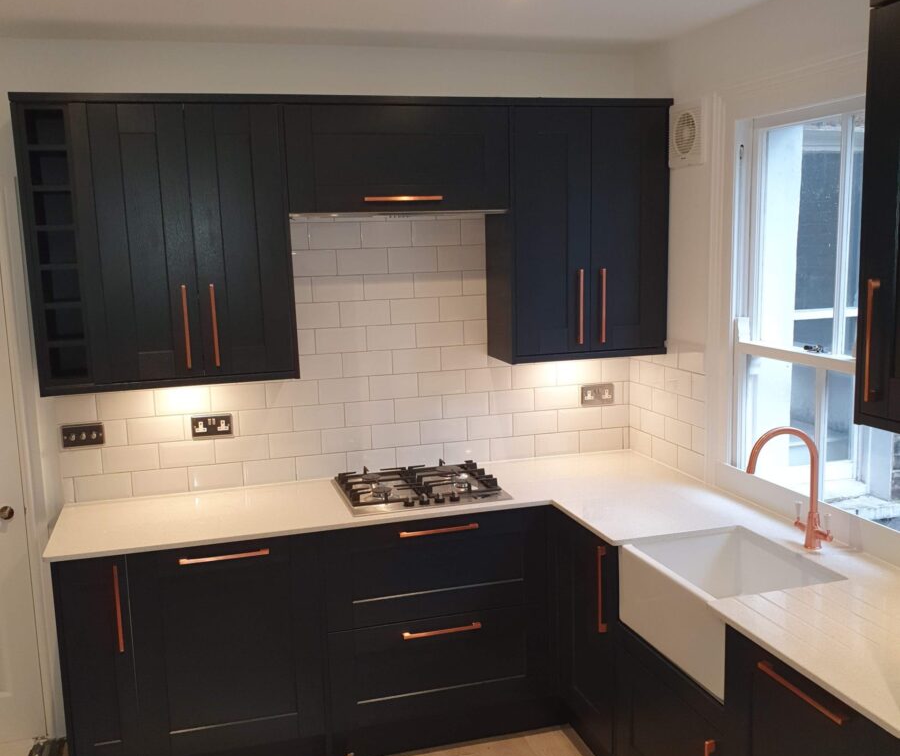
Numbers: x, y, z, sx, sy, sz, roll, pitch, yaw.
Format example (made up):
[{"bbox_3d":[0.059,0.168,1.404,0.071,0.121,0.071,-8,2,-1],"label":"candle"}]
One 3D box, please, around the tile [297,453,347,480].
[{"bbox_3d":[-0.511,0.351,3.574,0.200,0.099,0.008,-4,9,-16],"label":"tile"}]

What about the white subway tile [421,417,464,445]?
[{"bbox_3d":[-0.026,0.217,3.666,0.198,0.098,0.010,-4,8,-16],"label":"white subway tile"}]

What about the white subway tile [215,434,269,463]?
[{"bbox_3d":[-0.805,0.272,3.475,0.200,0.099,0.008,-4,9,-16],"label":"white subway tile"}]

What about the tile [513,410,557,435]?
[{"bbox_3d":[0.360,0.192,3.807,0.200,0.100,0.010,-4,8,-16],"label":"tile"}]

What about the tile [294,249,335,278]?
[{"bbox_3d":[-0.529,-0.435,3.434,0.198,0.098,0.010,-4,8,-16],"label":"tile"}]

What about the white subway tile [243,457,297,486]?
[{"bbox_3d":[-0.700,0.364,3.503,0.199,0.097,0.010,-4,8,-16],"label":"white subway tile"}]

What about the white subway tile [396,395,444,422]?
[{"bbox_3d":[-0.129,0.126,3.654,0.200,0.099,0.008,-4,9,-16],"label":"white subway tile"}]

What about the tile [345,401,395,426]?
[{"bbox_3d":[-0.321,0.141,3.598,0.200,0.098,0.009,-4,8,-16],"label":"tile"}]

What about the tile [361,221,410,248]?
[{"bbox_3d":[-0.243,-0.553,3.503,0.198,0.098,0.010,-4,8,-16],"label":"tile"}]

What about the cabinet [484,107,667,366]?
[{"bbox_3d":[0.495,-0.564,3.550,0.646,0.956,0.323,-4,8,-16],"label":"cabinet"}]

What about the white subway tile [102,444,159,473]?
[{"bbox_3d":[-1.189,0.302,3.359,0.200,0.100,0.010,-4,8,-16],"label":"white subway tile"}]

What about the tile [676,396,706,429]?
[{"bbox_3d":[0.920,0.126,3.409,0.010,0.100,0.200,-4,8,-16],"label":"tile"}]

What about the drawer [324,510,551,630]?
[{"bbox_3d":[-0.090,0.638,3.303,0.795,0.353,0.450,-4,8,-16],"label":"drawer"}]

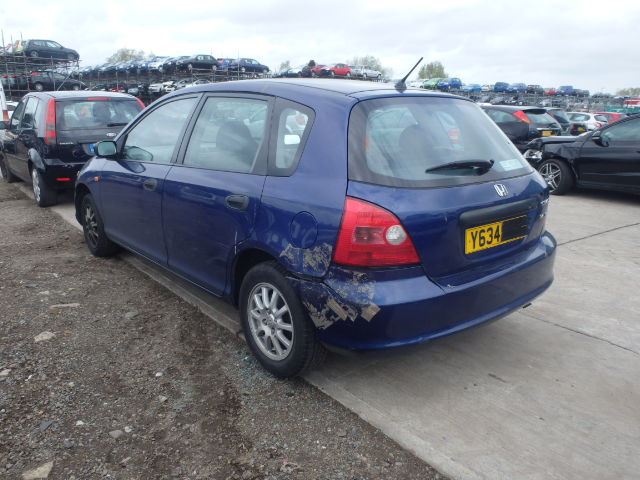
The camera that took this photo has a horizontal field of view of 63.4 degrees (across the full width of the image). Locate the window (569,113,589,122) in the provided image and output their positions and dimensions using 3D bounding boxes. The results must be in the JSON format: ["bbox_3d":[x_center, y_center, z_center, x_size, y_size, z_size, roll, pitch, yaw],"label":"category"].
[{"bbox_3d":[10.636,-5.048,21.300,0.090,0.370,0.900,12,4,-43],"label":"window"}]

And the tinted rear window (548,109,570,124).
[{"bbox_3d":[6.929,-3.632,15.200,1.220,0.480,0.120,-11,-17,-39],"label":"tinted rear window"}]

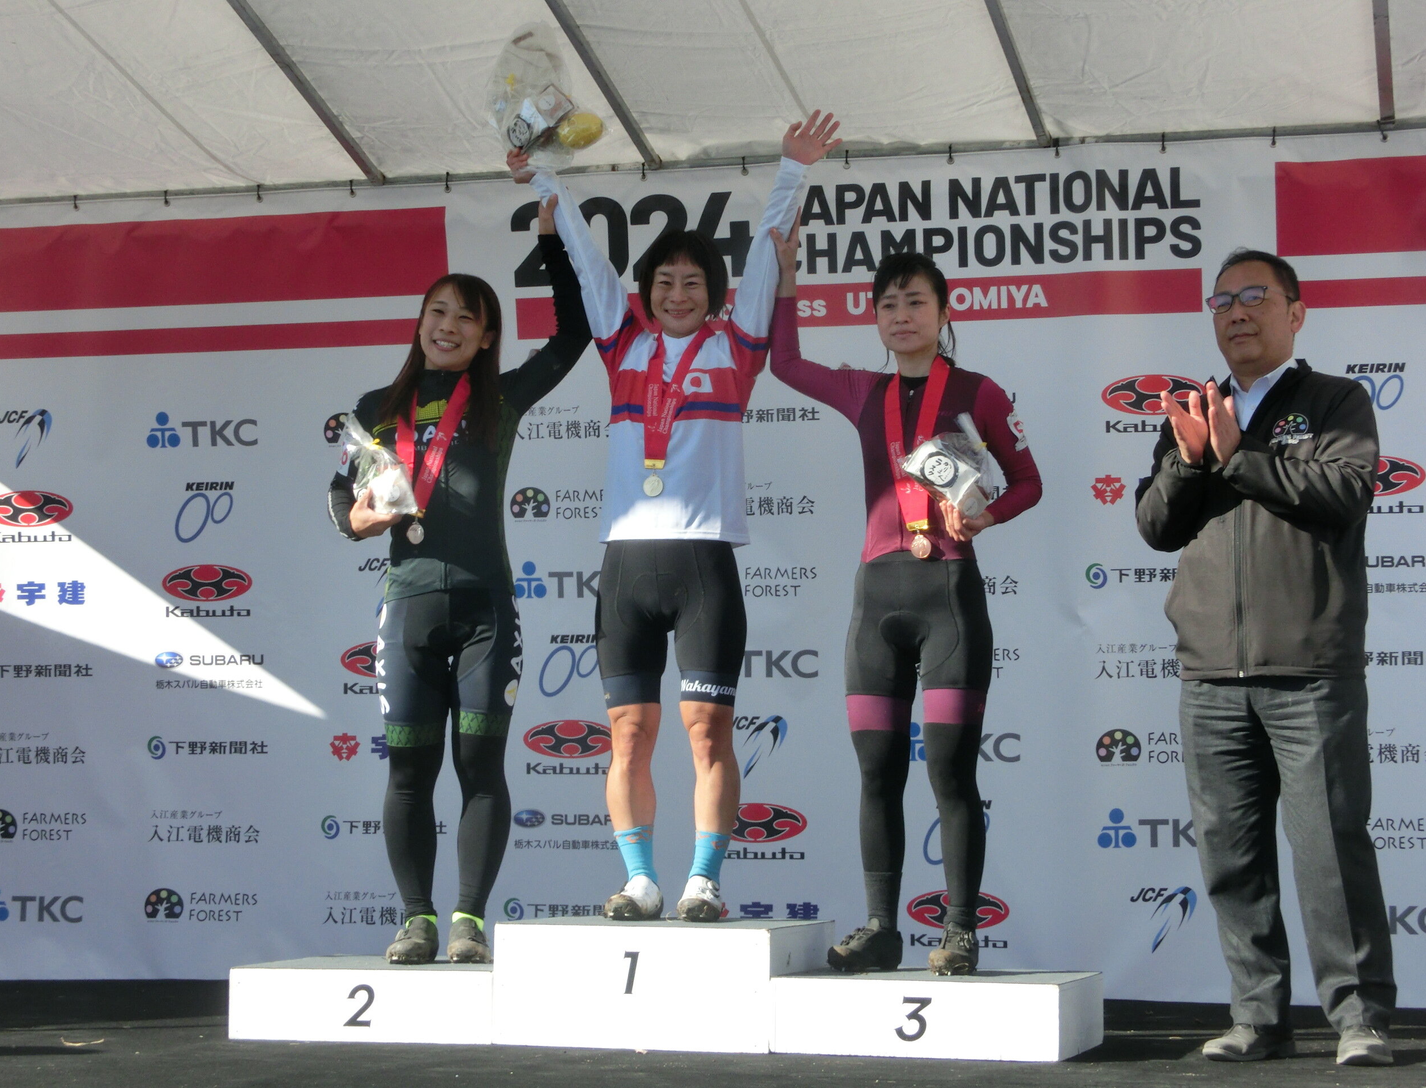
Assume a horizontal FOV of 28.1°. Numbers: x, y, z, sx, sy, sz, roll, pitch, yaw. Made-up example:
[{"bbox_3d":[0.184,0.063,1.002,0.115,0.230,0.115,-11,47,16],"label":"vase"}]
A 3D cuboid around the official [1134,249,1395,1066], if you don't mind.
[{"bbox_3d":[1.141,0.214,5.886,0.520,1.675,0.470,-3,-7,28],"label":"official"}]

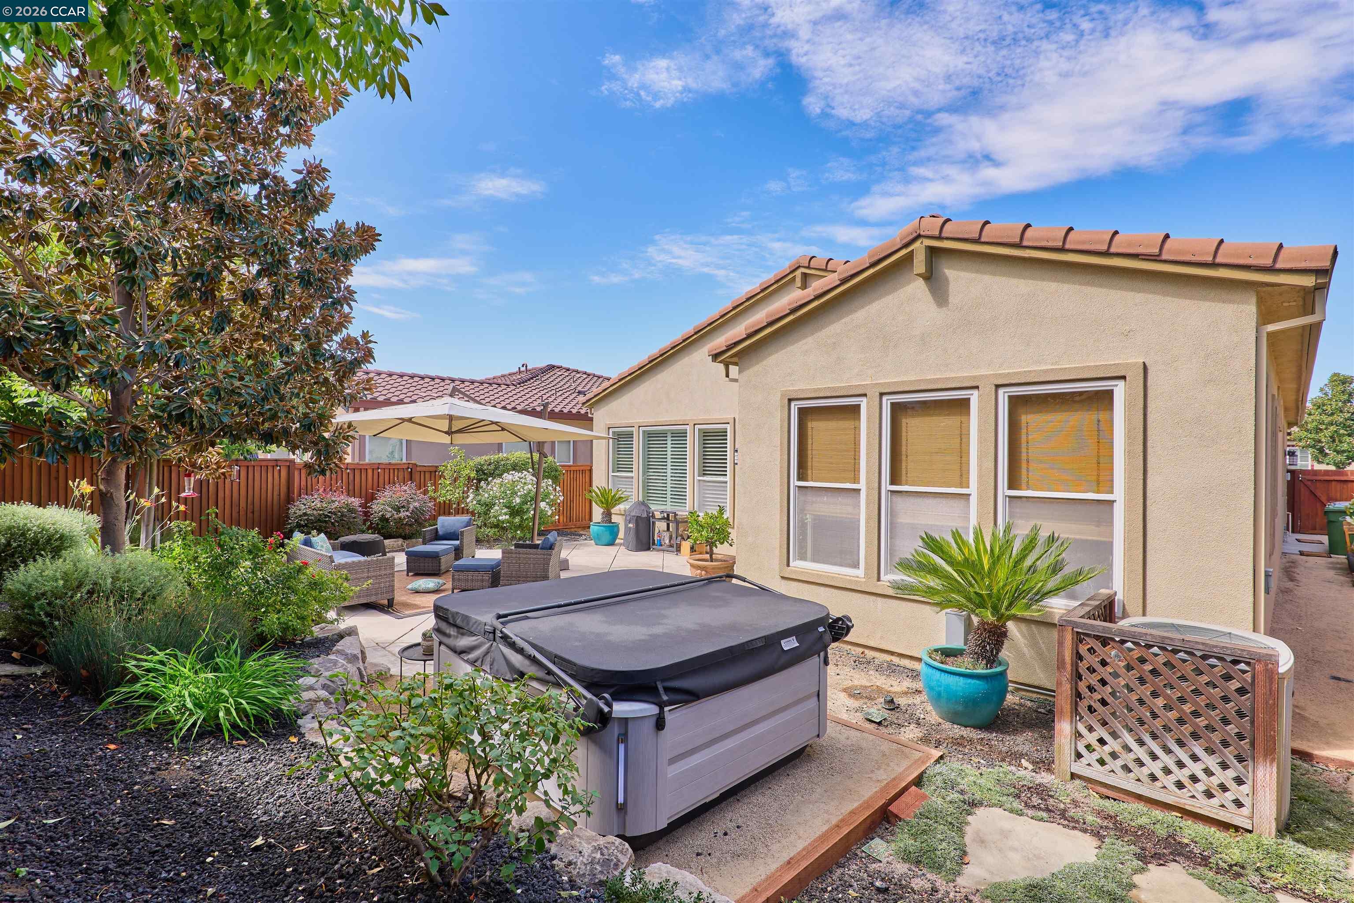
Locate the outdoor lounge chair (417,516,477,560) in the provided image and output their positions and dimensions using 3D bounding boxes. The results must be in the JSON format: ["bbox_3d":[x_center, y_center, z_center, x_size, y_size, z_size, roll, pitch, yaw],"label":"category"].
[{"bbox_3d":[-4.270,1.640,11.360,0.770,0.780,0.770,0,0,0],"label":"outdoor lounge chair"}]

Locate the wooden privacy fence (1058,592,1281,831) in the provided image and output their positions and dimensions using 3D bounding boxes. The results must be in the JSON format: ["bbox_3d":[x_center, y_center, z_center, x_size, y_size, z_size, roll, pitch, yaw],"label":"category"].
[{"bbox_3d":[3.230,1.594,3.925,1.060,1.020,1.030,0,0,-44],"label":"wooden privacy fence"}]

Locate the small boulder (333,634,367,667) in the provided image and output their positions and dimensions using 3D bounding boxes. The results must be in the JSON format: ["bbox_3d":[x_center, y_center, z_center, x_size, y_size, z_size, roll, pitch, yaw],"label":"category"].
[{"bbox_3d":[-3.070,1.873,5.650,0.310,0.300,0.340,0,0,-29],"label":"small boulder"}]

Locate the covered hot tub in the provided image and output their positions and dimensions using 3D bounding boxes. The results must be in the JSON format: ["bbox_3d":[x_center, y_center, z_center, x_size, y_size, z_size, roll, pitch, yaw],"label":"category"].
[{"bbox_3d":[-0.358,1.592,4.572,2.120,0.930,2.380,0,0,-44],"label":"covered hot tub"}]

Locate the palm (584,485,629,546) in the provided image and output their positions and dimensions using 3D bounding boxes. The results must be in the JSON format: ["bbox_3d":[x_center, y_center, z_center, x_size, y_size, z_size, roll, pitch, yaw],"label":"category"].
[{"bbox_3d":[-1.514,1.389,12.950,0.950,1.310,0.950,0,0,0],"label":"palm"}]

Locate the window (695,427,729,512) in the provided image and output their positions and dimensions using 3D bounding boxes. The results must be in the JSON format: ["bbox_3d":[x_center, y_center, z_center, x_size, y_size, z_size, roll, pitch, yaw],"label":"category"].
[{"bbox_3d":[0.715,0.410,12.300,0.920,1.930,0.100,0,0,42],"label":"window"}]

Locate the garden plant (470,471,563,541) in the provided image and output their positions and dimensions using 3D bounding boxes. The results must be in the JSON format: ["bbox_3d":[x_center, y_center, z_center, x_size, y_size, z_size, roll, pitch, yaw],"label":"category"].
[{"bbox_3d":[-3.703,1.259,13.900,2.100,1.620,1.800,0,0,-15],"label":"garden plant"}]

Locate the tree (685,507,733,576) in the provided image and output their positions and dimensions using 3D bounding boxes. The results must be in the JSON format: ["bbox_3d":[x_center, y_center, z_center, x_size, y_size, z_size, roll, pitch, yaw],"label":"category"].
[{"bbox_3d":[0.490,1.410,8.700,0.700,1.250,0.700,0,0,0],"label":"tree"}]

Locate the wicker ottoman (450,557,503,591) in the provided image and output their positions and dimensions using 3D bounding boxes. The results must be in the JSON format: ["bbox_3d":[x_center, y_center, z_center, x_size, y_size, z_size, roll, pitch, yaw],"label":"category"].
[{"bbox_3d":[-2.940,1.825,8.850,0.580,0.410,0.540,0,0,3],"label":"wicker ottoman"}]

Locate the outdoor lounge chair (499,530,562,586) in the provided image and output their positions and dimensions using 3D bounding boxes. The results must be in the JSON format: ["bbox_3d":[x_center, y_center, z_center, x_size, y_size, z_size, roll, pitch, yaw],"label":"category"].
[{"bbox_3d":[-2.200,1.640,9.250,0.780,0.780,0.750,0,0,2],"label":"outdoor lounge chair"}]

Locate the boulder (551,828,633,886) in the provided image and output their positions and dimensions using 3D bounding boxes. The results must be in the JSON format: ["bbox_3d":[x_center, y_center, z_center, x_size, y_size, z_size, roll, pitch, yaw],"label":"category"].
[{"bbox_3d":[-0.385,1.820,2.720,0.370,0.250,0.310,0,0,-9],"label":"boulder"}]

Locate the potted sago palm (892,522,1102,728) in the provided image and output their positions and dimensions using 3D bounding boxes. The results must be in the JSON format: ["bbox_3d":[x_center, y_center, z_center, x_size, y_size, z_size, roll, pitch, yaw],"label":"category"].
[{"bbox_3d":[2.440,1.290,4.600,1.520,1.470,1.500,0,0,42],"label":"potted sago palm"}]

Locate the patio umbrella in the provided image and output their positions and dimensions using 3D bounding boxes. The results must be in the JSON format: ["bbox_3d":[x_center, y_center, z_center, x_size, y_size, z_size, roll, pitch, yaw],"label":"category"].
[{"bbox_3d":[-2.950,0.620,8.500,3.150,2.830,3.650,0,0,25],"label":"patio umbrella"}]

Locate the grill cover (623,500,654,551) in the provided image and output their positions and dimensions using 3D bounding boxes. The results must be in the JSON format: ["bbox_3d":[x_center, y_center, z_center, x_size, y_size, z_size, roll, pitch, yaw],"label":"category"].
[{"bbox_3d":[-0.820,1.530,12.450,0.630,1.000,0.630,0,0,0],"label":"grill cover"}]

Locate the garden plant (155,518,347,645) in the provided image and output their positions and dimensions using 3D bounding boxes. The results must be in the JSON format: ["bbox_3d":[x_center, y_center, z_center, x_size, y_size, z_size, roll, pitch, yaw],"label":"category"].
[{"bbox_3d":[-4.481,1.352,6.300,1.680,1.280,1.450,0,0,-35],"label":"garden plant"}]

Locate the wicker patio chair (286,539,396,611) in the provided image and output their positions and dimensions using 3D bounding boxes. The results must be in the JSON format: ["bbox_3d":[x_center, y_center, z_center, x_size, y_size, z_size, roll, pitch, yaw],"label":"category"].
[{"bbox_3d":[-4.508,1.639,8.057,0.780,0.750,1.750,0,0,-44],"label":"wicker patio chair"}]

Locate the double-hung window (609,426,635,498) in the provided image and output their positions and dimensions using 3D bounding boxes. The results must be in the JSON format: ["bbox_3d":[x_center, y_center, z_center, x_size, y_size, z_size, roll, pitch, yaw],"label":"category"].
[{"bbox_3d":[-1.245,0.393,13.700,0.100,1.830,0.910,0,0,-44],"label":"double-hung window"}]

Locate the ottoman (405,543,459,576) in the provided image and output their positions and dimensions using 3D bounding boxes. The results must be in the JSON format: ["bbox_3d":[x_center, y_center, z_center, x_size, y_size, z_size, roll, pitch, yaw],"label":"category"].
[{"bbox_3d":[-4.069,1.815,9.966,0.580,0.410,0.570,0,0,0],"label":"ottoman"}]

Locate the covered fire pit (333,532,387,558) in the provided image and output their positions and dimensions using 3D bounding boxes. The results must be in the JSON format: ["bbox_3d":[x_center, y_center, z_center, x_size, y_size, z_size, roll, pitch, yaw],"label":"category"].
[{"bbox_3d":[-6.000,1.820,11.450,0.930,0.420,0.930,0,0,-27],"label":"covered fire pit"}]

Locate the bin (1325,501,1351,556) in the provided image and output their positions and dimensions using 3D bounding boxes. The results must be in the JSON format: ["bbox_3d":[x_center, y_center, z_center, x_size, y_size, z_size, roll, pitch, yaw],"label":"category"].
[{"bbox_3d":[14.842,1.716,13.347,0.780,1.130,0.660,0,0,-44],"label":"bin"}]

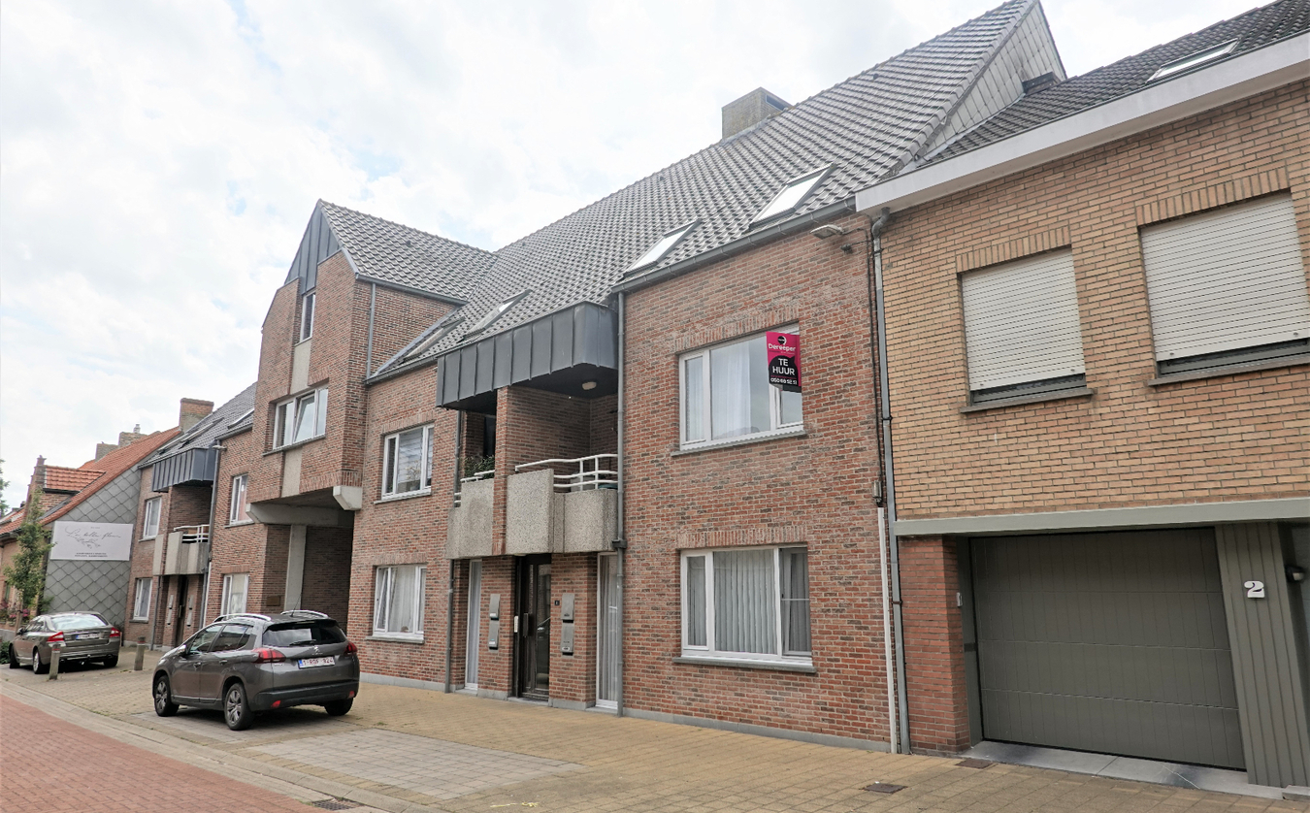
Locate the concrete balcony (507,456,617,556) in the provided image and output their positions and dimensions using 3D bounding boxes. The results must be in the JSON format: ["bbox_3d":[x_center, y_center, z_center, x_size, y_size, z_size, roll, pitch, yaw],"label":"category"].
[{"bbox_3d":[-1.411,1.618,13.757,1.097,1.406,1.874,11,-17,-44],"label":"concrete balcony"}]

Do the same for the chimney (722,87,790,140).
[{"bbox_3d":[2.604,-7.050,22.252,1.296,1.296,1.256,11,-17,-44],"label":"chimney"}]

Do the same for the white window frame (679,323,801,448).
[{"bbox_3d":[1.184,-0.203,12.066,0.080,1.446,2.223,11,-17,-44],"label":"white window frame"}]

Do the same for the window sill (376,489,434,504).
[{"bbox_3d":[-5.206,1.914,18.060,0.160,0.060,2.333,11,-17,-44],"label":"window sill"}]

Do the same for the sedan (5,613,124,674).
[{"bbox_3d":[-16.339,6.500,24.209,4.850,1.480,1.880,-12,-16,43],"label":"sedan"}]

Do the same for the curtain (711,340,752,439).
[{"bbox_3d":[1.090,-0.217,12.412,0.100,1.396,0.738,11,-17,-44],"label":"curtain"}]

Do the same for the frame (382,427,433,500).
[{"bbox_3d":[-5.116,1.195,18.258,0.080,1.426,2.203,11,-17,-44],"label":"frame"}]

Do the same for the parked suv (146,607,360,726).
[{"bbox_3d":[-6.290,4.040,13.712,4.160,1.550,1.770,-11,-16,40],"label":"parked suv"}]

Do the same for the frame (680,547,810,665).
[{"bbox_3d":[1.183,2.594,11.499,0.080,1.461,2.243,11,-17,-44],"label":"frame"}]

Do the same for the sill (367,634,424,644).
[{"bbox_3d":[-5.173,4.667,17.466,0.160,0.060,2.293,11,-17,-44],"label":"sill"}]

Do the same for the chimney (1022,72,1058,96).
[{"bbox_3d":[6.950,-5.692,15.639,0.449,0.399,0.528,11,-17,-44],"label":"chimney"}]

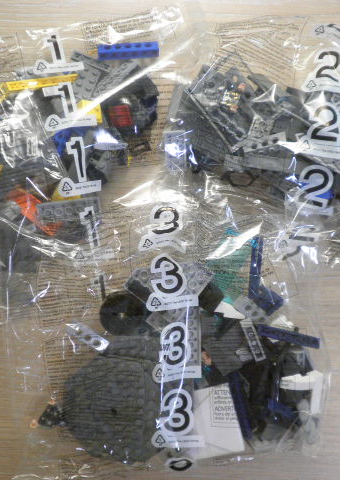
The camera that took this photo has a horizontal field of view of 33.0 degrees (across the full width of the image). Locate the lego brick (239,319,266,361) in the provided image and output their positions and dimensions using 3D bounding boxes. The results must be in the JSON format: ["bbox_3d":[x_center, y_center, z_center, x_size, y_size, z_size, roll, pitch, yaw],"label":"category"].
[{"bbox_3d":[0.062,0.076,0.434,0.008,0.009,0.032,-22,110,-2],"label":"lego brick"}]

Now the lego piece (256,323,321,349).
[{"bbox_3d":[0.090,0.073,0.434,0.048,0.009,0.008,13,84,1],"label":"lego piece"}]

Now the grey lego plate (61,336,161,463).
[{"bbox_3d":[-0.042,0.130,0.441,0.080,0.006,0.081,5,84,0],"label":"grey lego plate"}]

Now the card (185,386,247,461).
[{"bbox_3d":[0.033,0.139,0.438,0.042,0.003,0.053,-10,84,-1],"label":"card"}]

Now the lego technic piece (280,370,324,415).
[{"bbox_3d":[0.100,0.115,0.432,0.033,0.012,0.033,0,87,0],"label":"lego technic piece"}]

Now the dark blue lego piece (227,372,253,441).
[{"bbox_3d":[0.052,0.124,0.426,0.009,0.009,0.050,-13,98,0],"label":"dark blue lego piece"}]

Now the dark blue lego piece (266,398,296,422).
[{"bbox_3d":[0.084,0.128,0.433,0.023,0.009,0.009,27,87,2],"label":"dark blue lego piece"}]

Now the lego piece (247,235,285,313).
[{"bbox_3d":[0.074,0.028,0.441,0.027,0.009,0.059,3,84,0],"label":"lego piece"}]

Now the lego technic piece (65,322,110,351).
[{"bbox_3d":[-0.063,0.075,0.439,0.033,0.009,0.010,30,90,2],"label":"lego technic piece"}]

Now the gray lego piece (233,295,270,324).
[{"bbox_3d":[0.062,0.054,0.434,0.032,0.009,0.010,41,90,-25],"label":"gray lego piece"}]

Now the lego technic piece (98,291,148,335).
[{"bbox_3d":[-0.036,0.056,0.442,0.034,0.009,0.034,0,84,0],"label":"lego technic piece"}]

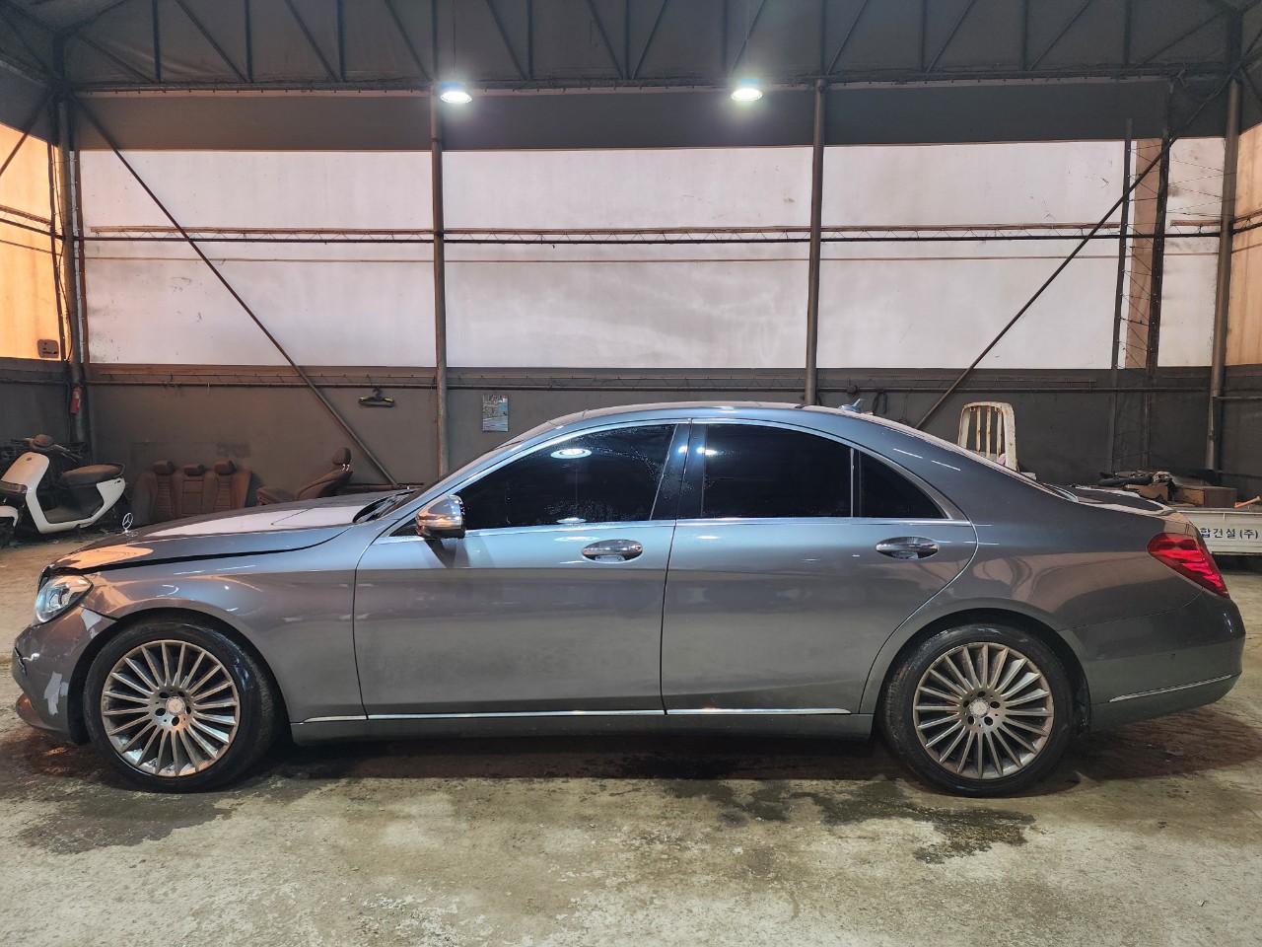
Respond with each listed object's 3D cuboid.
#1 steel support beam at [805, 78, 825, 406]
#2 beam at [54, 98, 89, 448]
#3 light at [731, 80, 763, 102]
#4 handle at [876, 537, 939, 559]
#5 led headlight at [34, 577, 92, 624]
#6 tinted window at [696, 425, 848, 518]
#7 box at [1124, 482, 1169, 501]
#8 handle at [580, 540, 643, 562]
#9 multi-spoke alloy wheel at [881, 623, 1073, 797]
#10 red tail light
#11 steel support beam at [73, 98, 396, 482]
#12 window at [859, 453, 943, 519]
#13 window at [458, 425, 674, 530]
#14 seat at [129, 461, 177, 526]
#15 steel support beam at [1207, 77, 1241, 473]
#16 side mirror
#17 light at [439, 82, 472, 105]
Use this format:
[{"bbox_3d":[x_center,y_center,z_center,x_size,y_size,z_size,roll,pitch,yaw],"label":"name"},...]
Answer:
[{"bbox_3d":[2.001,-1.768,9.181,0.120,4.929,0.120,1,5,3],"label":"steel support beam"},{"bbox_3d":[-6.342,-1.809,9.582,0.130,4.853,0.130,1,5,3],"label":"beam"},{"bbox_3d":[1.147,-3.782,8.300,0.320,0.170,0.320,0,5,3],"label":"light"},{"bbox_3d":[1.005,0.271,3.047,0.235,0.078,0.055,0,5,1],"label":"handle"},{"bbox_3d":[-2.221,0.522,3.386,0.380,0.210,0.370,0,5,1],"label":"led headlight"},{"bbox_3d":[0.549,-0.011,3.189,0.580,0.390,0.050,0,-21,1],"label":"tinted window"},{"bbox_3d":[4.827,0.185,7.873,0.309,0.190,0.280,0,5,0],"label":"box"},{"bbox_3d":[-0.067,0.282,3.060,0.235,0.085,0.055,0,5,1],"label":"handle"},{"bbox_3d":[1.311,0.871,3.226,0.695,0.690,0.245,0,5,1],"label":"multi-spoke alloy wheel"},{"bbox_3d":[2.163,0.348,3.322,0.380,0.265,0.340,1,5,8],"label":"red tail light"},{"bbox_3d":[-4.234,-1.786,9.403,0.060,6.147,0.060,-39,2,5],"label":"steel support beam"},{"bbox_3d":[1.022,0.045,3.190,0.305,0.265,0.040,0,-18,-7],"label":"window"},{"bbox_3d":[-0.255,-0.001,3.177,0.870,0.400,0.050,0,-18,0],"label":"window"},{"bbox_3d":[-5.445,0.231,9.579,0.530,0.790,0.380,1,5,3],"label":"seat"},{"bbox_3d":[6.211,-1.661,8.836,0.140,4.821,0.140,1,5,3],"label":"steel support beam"},{"bbox_3d":[-0.691,0.156,3.051,0.160,0.170,0.240,0,5,1],"label":"side mirror"},{"bbox_3d":[-1.734,-3.760,8.306,0.325,0.170,0.325,1,5,3],"label":"light"}]

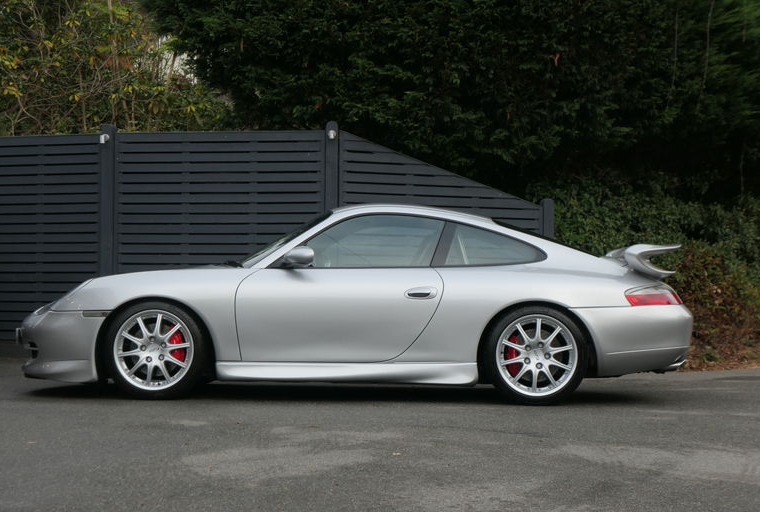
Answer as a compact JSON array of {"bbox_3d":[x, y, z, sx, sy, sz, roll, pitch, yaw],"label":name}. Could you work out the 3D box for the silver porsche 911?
[{"bbox_3d":[-0.212,0.290,10.221,4.430,1.270,1.800,1,-2,4],"label":"silver porsche 911"}]

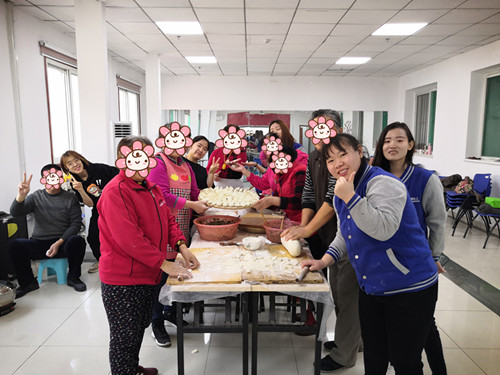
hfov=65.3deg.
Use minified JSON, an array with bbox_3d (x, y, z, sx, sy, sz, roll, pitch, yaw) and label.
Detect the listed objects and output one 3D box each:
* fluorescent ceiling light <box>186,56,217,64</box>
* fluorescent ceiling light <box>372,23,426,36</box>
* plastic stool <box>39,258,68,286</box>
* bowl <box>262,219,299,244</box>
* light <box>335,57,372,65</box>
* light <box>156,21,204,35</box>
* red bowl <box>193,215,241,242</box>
[{"bbox_3d":[-0.952,-2.541,7.767,0.600,0.050,0.600,0,8,0],"label":"fluorescent ceiling light"},{"bbox_3d":[2.047,-2.187,5.391,0.600,0.050,0.600,0,8,0],"label":"fluorescent ceiling light"},{"bbox_3d":[-1.983,0.815,4.023,0.290,0.280,0.270,0,8,0],"label":"plastic stool"},{"bbox_3d":[0.249,0.330,2.874,0.300,0.112,0.300,0,8,0],"label":"bowl"},{"bbox_3d":[2.048,-2.520,7.768,0.600,0.050,0.600,0,8,0],"label":"light"},{"bbox_3d":[-0.953,-2.208,5.390,0.600,0.050,0.600,0,8,0],"label":"light"},{"bbox_3d":[-0.243,0.311,2.939,0.358,0.124,0.358,0,8,0],"label":"red bowl"}]

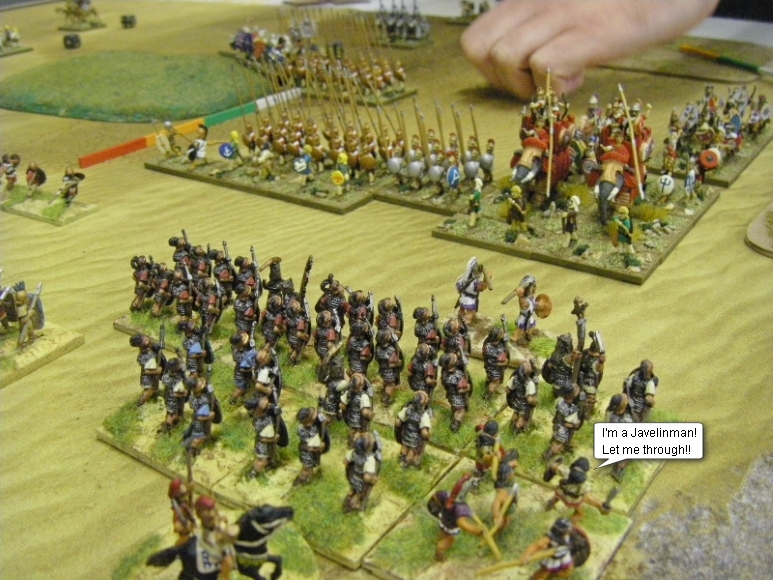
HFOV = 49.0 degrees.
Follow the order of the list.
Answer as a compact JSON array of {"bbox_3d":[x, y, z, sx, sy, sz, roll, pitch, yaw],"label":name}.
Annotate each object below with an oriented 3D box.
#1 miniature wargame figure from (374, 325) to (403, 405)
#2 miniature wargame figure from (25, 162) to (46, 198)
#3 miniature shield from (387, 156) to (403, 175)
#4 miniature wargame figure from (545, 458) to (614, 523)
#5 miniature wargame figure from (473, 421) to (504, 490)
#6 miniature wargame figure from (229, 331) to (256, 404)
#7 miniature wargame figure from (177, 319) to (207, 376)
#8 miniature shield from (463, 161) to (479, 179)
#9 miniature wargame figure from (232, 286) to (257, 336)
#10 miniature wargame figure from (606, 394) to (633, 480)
[{"bbox_3d":[0.001,0.019,0.213,0.006,0.020,0.006,18,33,35],"label":"miniature wargame figure"},{"bbox_3d":[-0.152,-0.048,0.367,0.007,0.014,0.007,11,29,25],"label":"miniature wargame figure"},{"bbox_3d":[0.003,-0.052,0.357,0.007,0.007,0.002,15,31,30],"label":"miniature shield"},{"bbox_3d":[0.040,0.041,0.175,0.013,0.015,0.010,13,30,26],"label":"miniature wargame figure"},{"bbox_3d":[0.022,0.035,0.180,0.007,0.016,0.007,16,33,32],"label":"miniature wargame figure"},{"bbox_3d":[-0.037,0.020,0.217,0.008,0.020,0.009,17,32,33],"label":"miniature wargame figure"},{"bbox_3d":[-0.051,0.016,0.223,0.008,0.020,0.008,17,32,32],"label":"miniature wargame figure"},{"bbox_3d":[0.035,-0.050,0.350,0.007,0.008,0.003,12,30,27],"label":"miniature shield"},{"bbox_3d":[-0.040,0.007,0.241,0.008,0.020,0.008,17,32,32],"label":"miniature wargame figure"},{"bbox_3d":[0.051,0.032,0.185,0.008,0.020,0.009,17,32,33],"label":"miniature wargame figure"}]

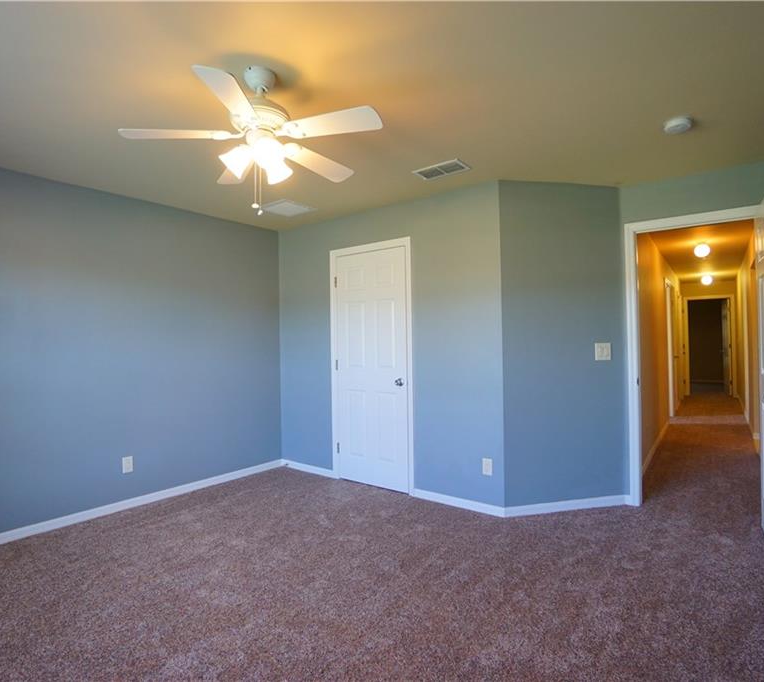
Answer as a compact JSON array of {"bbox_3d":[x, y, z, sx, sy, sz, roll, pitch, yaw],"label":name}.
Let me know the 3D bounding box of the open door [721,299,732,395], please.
[{"bbox_3d":[7.375,0.120,9.144,0.040,2.030,0.740,-1,-1,31],"label":"open door"}]

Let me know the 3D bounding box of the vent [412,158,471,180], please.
[{"bbox_3d":[0.400,-1.155,2.914,0.350,0.020,0.190,-1,-1,38],"label":"vent"}]

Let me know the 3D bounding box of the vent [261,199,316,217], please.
[{"bbox_3d":[-0.808,-1.130,3.686,0.350,0.020,0.340,-1,-1,38],"label":"vent"}]

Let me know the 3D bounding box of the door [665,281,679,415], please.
[{"bbox_3d":[4.691,0.138,6.923,0.045,2.030,0.760,-1,-1,38],"label":"door"}]

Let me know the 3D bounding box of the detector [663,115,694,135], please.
[{"bbox_3d":[1.608,-1.169,2.314,0.135,0.042,0.135,-1,-1,38],"label":"detector"}]

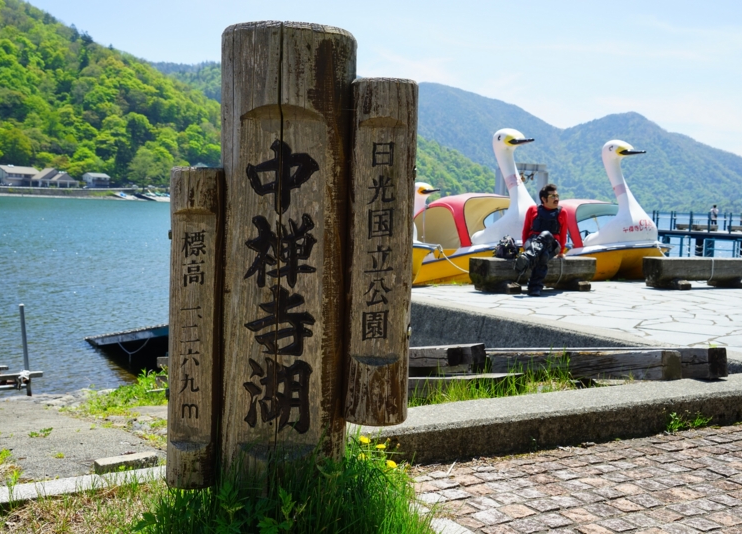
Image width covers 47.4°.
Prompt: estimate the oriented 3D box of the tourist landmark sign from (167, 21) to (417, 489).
[{"bbox_3d":[-0.286,-0.024,3.007,0.860,1.550,0.460,2,4,1],"label":"tourist landmark sign"}]

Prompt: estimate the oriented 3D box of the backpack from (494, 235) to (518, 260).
[{"bbox_3d":[1.488,-0.242,9.305,0.270,0.290,0.230,0,5,-18],"label":"backpack"}]

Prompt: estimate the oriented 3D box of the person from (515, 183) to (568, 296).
[{"bbox_3d":[1.854,-0.305,9.149,0.560,1.200,0.780,1,4,-14],"label":"person"}]

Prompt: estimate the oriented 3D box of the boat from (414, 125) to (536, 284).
[{"bbox_3d":[1.371,-0.810,11.888,1.650,2.150,3.000,-2,5,-37],"label":"boat"}]

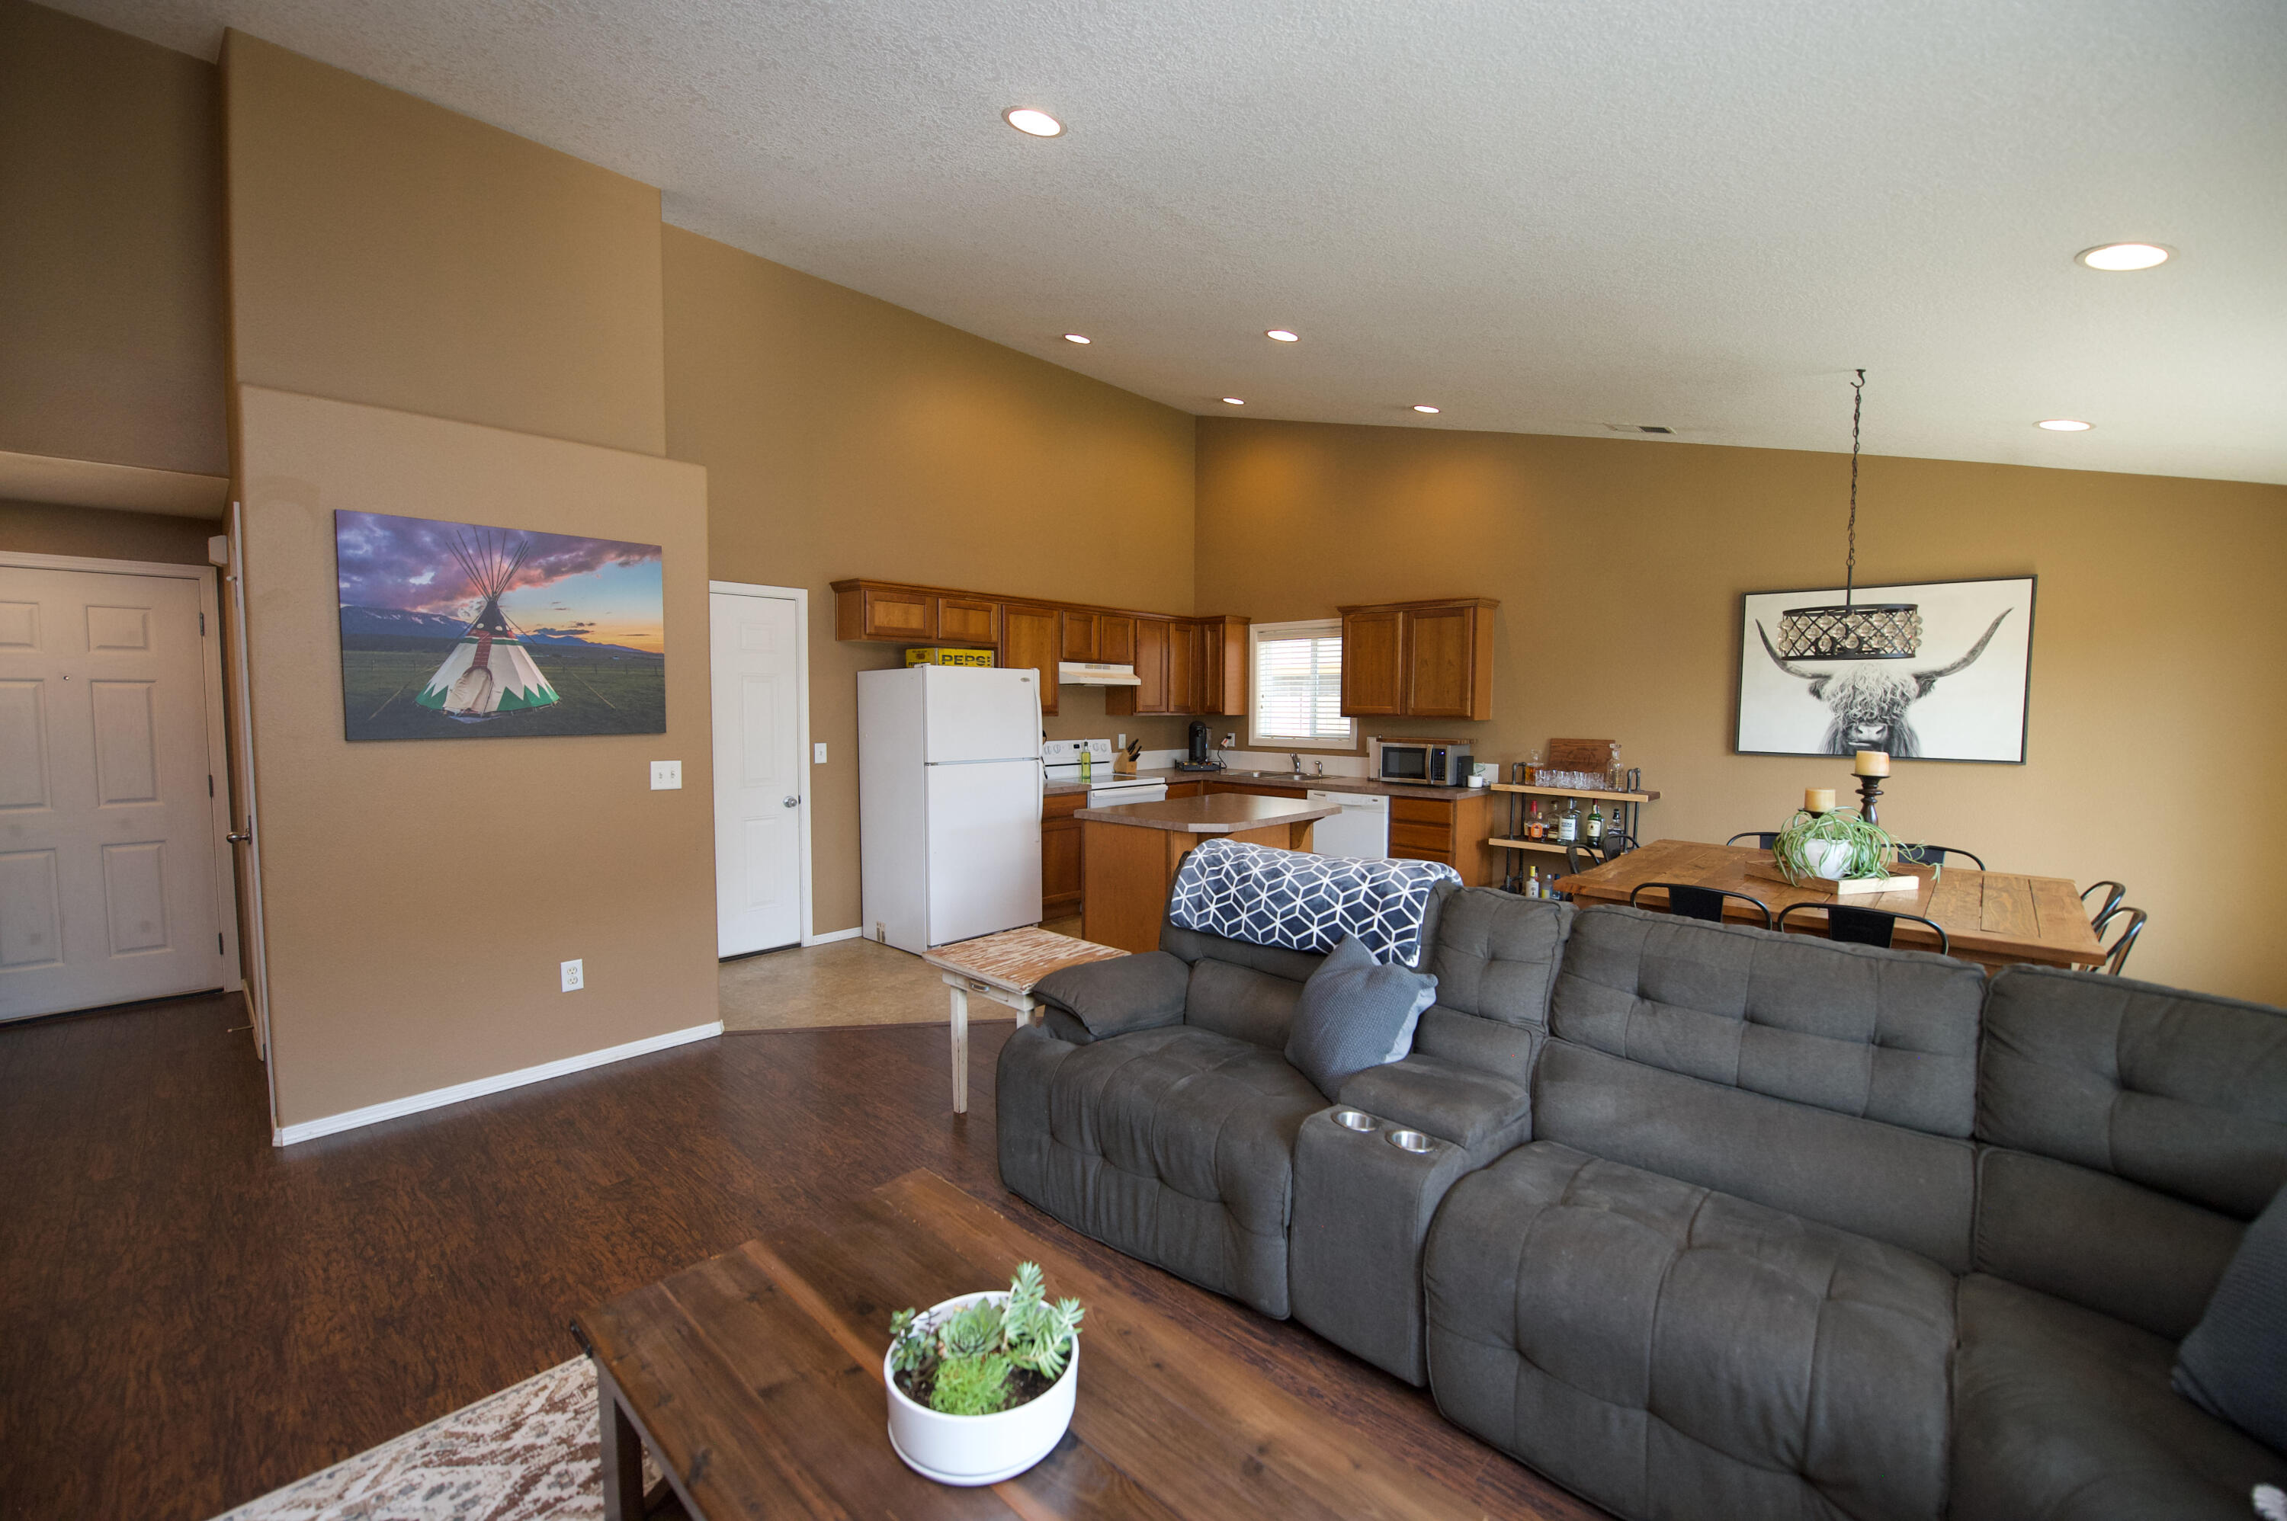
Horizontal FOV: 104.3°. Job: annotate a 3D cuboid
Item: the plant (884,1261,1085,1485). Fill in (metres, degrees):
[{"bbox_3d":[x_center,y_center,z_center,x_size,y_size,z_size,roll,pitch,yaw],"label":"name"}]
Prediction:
[{"bbox_3d":[-0.212,0.823,1.250,0.265,0.175,0.265,0,3,1],"label":"plant"}]

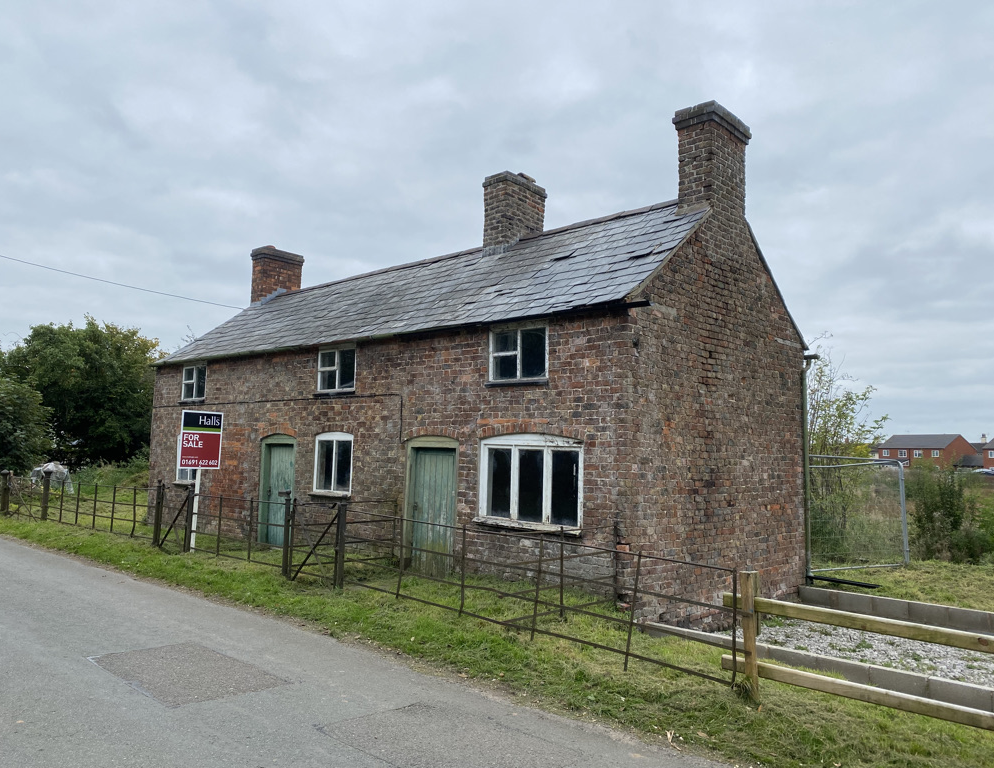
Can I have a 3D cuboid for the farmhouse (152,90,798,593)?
[{"bbox_3d":[-1.325,-0.195,14.058,12.167,6.222,4.924,-3,-7,43],"label":"farmhouse"}]

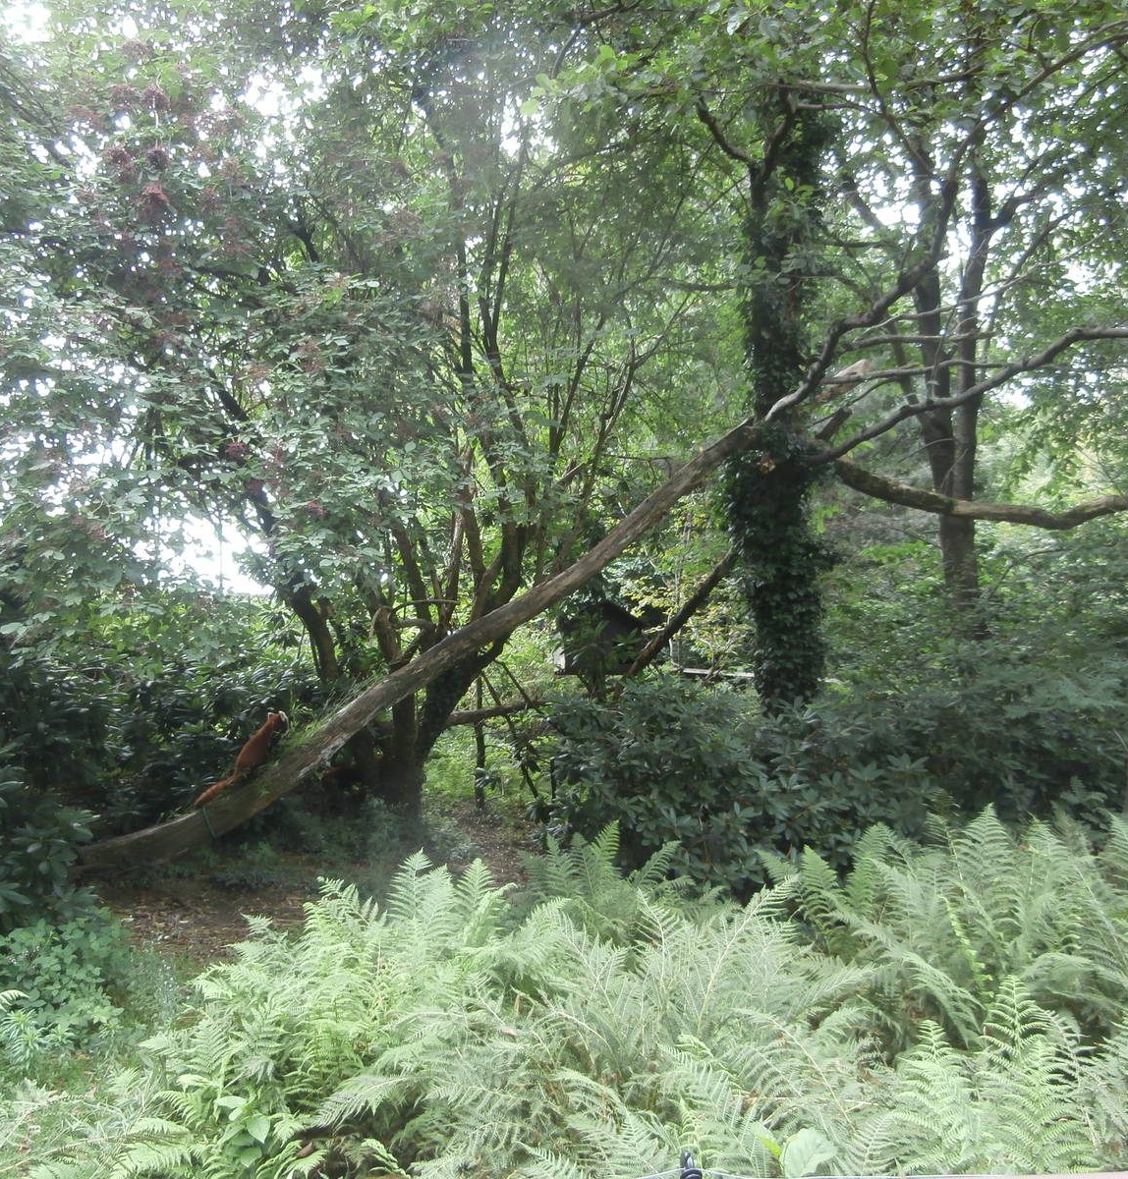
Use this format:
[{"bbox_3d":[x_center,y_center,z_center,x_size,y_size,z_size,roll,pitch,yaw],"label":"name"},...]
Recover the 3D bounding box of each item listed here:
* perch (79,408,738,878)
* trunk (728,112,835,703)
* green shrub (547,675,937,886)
[{"bbox_3d":[-0.813,0.423,8.224,5.936,0.557,0.340,-33,9,-14],"label":"perch"},{"bbox_3d":[1.780,-1.150,8.900,0.770,5.700,0.770,0,0,0],"label":"trunk"},{"bbox_3d":[1.240,1.290,7.900,2.650,1.420,1.700,0,0,0],"label":"green shrub"}]

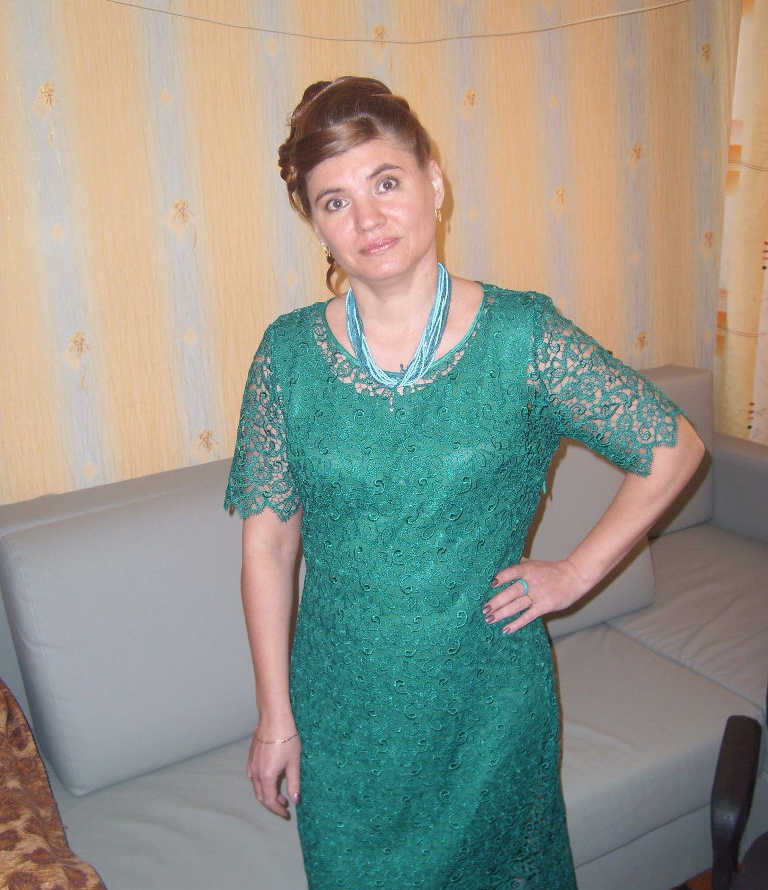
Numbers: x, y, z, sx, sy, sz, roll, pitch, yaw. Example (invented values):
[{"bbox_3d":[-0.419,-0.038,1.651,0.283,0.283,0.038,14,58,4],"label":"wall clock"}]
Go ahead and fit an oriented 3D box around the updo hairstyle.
[{"bbox_3d":[-0.028,-0.341,1.315,0.190,0.250,0.225,-19,8,8],"label":"updo hairstyle"}]

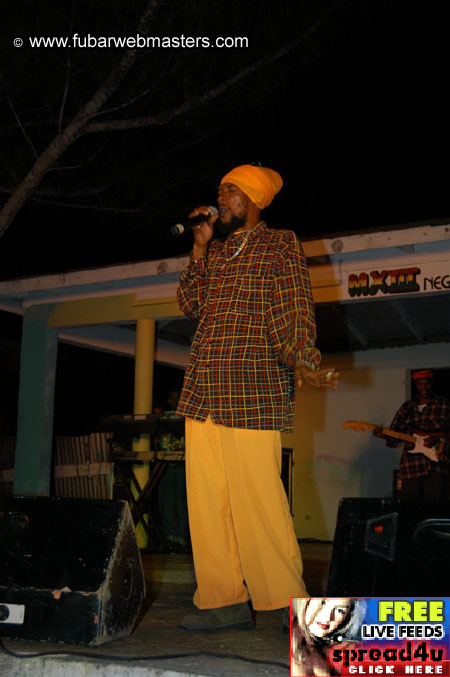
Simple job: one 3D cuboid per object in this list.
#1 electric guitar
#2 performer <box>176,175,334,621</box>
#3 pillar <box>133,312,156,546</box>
[{"bbox_3d":[1.548,0.939,8.950,0.980,0.330,0.080,13,-7,0],"label":"electric guitar"},{"bbox_3d":[0.131,0.217,4.032,0.640,1.910,0.520,-7,-12,42],"label":"performer"},{"bbox_3d":[-0.747,0.861,8.896,0.157,2.090,0.157,1,-9,0],"label":"pillar"}]

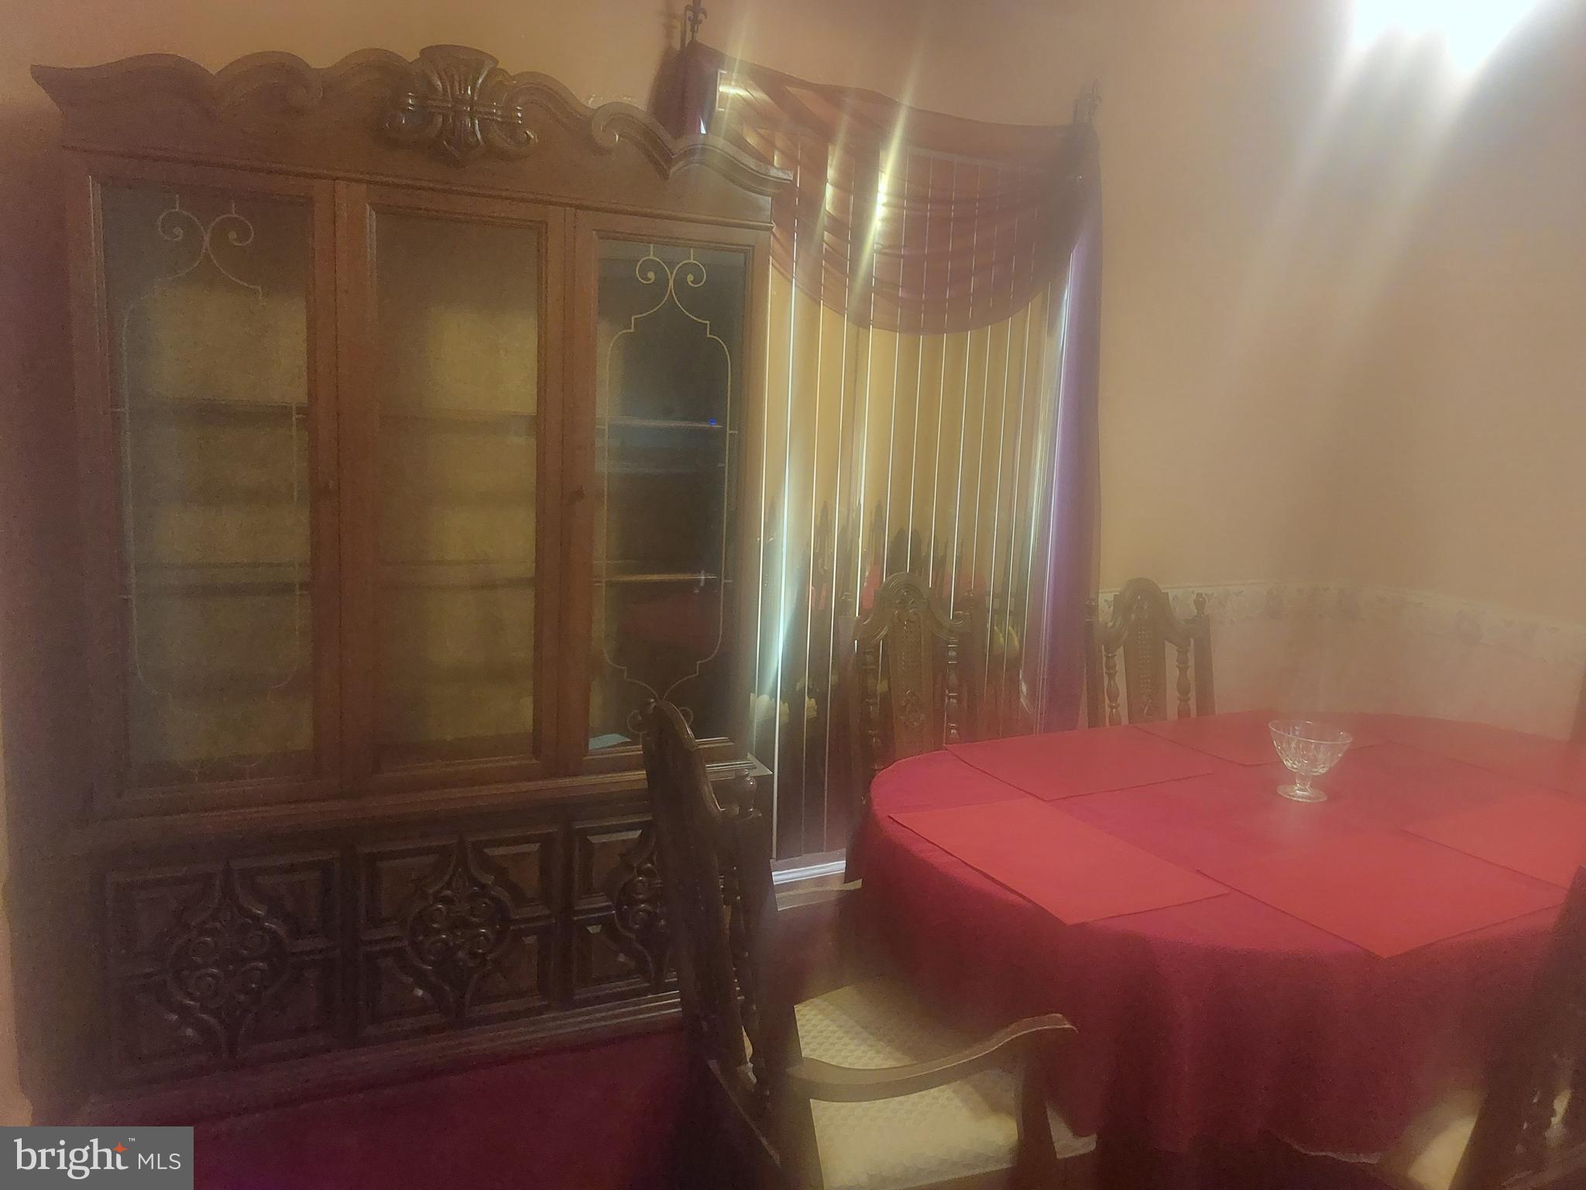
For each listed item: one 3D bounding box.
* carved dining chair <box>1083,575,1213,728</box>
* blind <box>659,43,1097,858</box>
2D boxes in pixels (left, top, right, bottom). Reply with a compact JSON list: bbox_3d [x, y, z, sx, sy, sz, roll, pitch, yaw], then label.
[{"bbox_3d":[1.088,0.518,2.980,0.490,1.070,0.570,-1,9,-24],"label":"carved dining chair"},{"bbox_3d":[0.314,-0.318,3.288,1.310,2.240,0.120,-1,9,-24],"label":"blind"}]

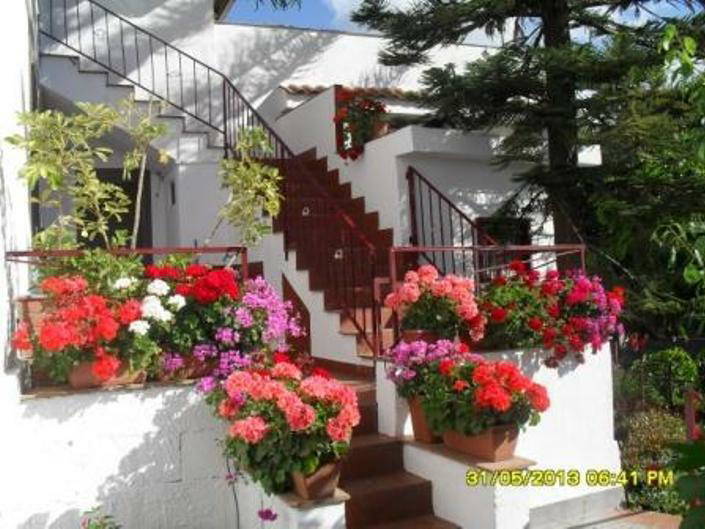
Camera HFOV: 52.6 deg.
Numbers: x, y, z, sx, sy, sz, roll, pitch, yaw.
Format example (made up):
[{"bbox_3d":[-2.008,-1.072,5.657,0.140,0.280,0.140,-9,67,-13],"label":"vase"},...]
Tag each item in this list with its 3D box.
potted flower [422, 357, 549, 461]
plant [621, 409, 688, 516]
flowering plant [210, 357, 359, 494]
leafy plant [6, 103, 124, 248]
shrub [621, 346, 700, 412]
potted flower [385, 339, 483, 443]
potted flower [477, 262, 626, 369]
[{"bbox_3d":[0.712,0.772,3.880,0.568,0.531,0.624,-1,-6,-20],"label":"potted flower"},{"bbox_3d":[2.232,1.456,5.300,0.356,0.749,0.391,-1,-6,-20],"label":"plant"},{"bbox_3d":[-0.330,0.746,3.380,0.647,0.606,0.647,-1,-6,-20],"label":"flowering plant"},{"bbox_3d":[-1.579,-0.443,3.950,0.596,0.856,0.537,-1,-6,-20],"label":"leafy plant"},{"bbox_3d":[2.749,1.018,6.400,0.546,0.555,0.546,-1,-6,-20],"label":"shrub"},{"bbox_3d":[0.483,0.752,4.300,0.530,0.603,0.477,-1,-6,-20],"label":"potted flower"},{"bbox_3d":[1.341,0.327,4.800,0.988,0.697,0.494,-1,-6,-20],"label":"potted flower"}]

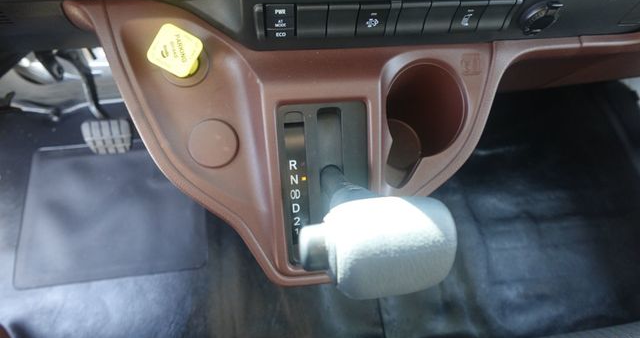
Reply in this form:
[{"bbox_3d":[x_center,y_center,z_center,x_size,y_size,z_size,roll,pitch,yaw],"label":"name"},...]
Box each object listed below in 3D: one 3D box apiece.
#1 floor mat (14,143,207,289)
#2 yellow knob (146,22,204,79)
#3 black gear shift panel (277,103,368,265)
[{"bbox_3d":[-0.438,0.080,0.777,0.370,0.012,0.311,-5,68,-8],"label":"floor mat"},{"bbox_3d":[-0.146,-0.118,0.369,0.047,0.035,0.044,31,90,-6],"label":"yellow knob"},{"bbox_3d":[0.006,0.017,0.370,0.090,0.018,0.166,-5,101,-8],"label":"black gear shift panel"}]

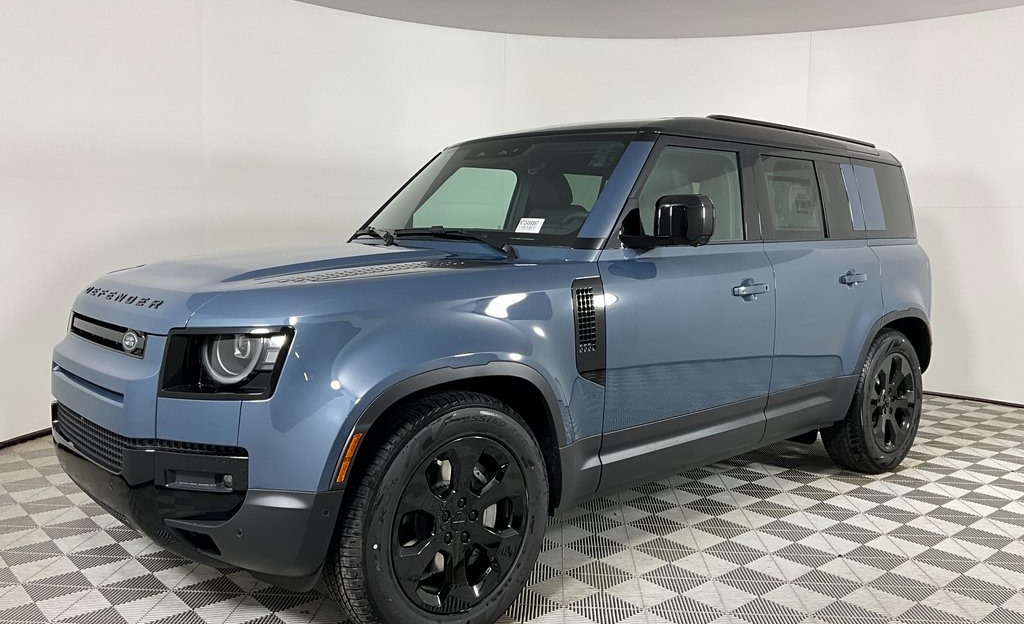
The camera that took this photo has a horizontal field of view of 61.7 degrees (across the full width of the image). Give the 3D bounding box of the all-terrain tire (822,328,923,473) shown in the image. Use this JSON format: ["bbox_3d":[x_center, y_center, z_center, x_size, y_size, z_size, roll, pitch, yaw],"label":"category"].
[{"bbox_3d":[2.022,0.482,4.786,0.810,0.810,0.270,-4,8,-42],"label":"all-terrain tire"}]

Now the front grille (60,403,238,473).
[{"bbox_3d":[-1.295,0.402,2.864,0.260,0.130,1.380,-4,8,-42],"label":"front grille"}]

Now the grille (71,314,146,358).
[{"bbox_3d":[-1.333,0.071,2.790,0.070,0.085,0.740,-4,8,-42],"label":"grille"}]

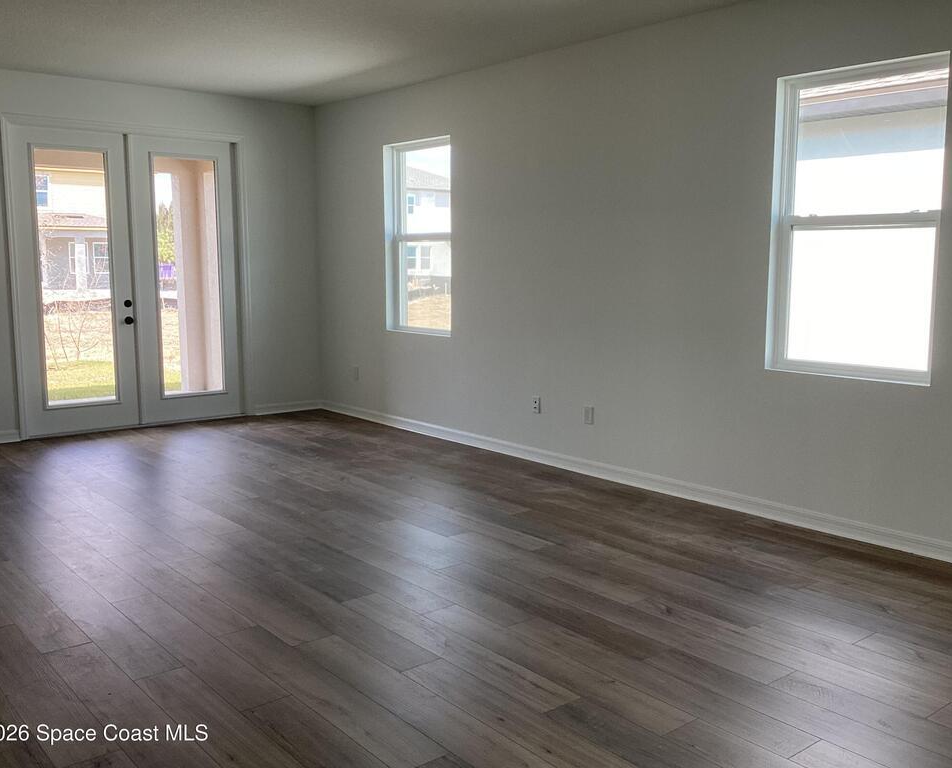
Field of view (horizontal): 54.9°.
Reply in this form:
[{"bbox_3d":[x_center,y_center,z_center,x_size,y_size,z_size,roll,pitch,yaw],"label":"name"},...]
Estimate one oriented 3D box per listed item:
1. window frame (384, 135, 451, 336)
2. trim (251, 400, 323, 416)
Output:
[{"bbox_3d":[-0.443,-1.191,7.520,0.110,1.553,0.907,-6,10,-39],"label":"window frame"},{"bbox_3d":[-1.786,0.222,8.673,0.730,0.095,0.018,-6,10,-39],"label":"trim"}]

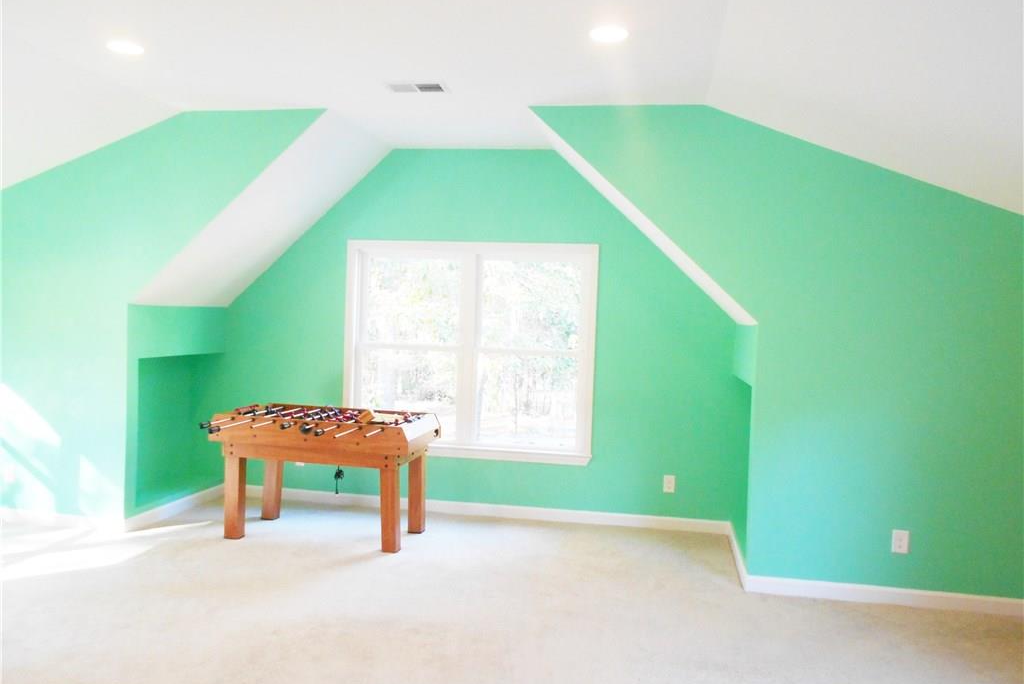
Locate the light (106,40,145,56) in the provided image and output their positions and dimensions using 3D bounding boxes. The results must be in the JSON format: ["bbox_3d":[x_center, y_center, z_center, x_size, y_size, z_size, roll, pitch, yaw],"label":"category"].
[{"bbox_3d":[-1.665,-1.264,3.311,0.170,0.025,0.170,2,2,11],"label":"light"}]

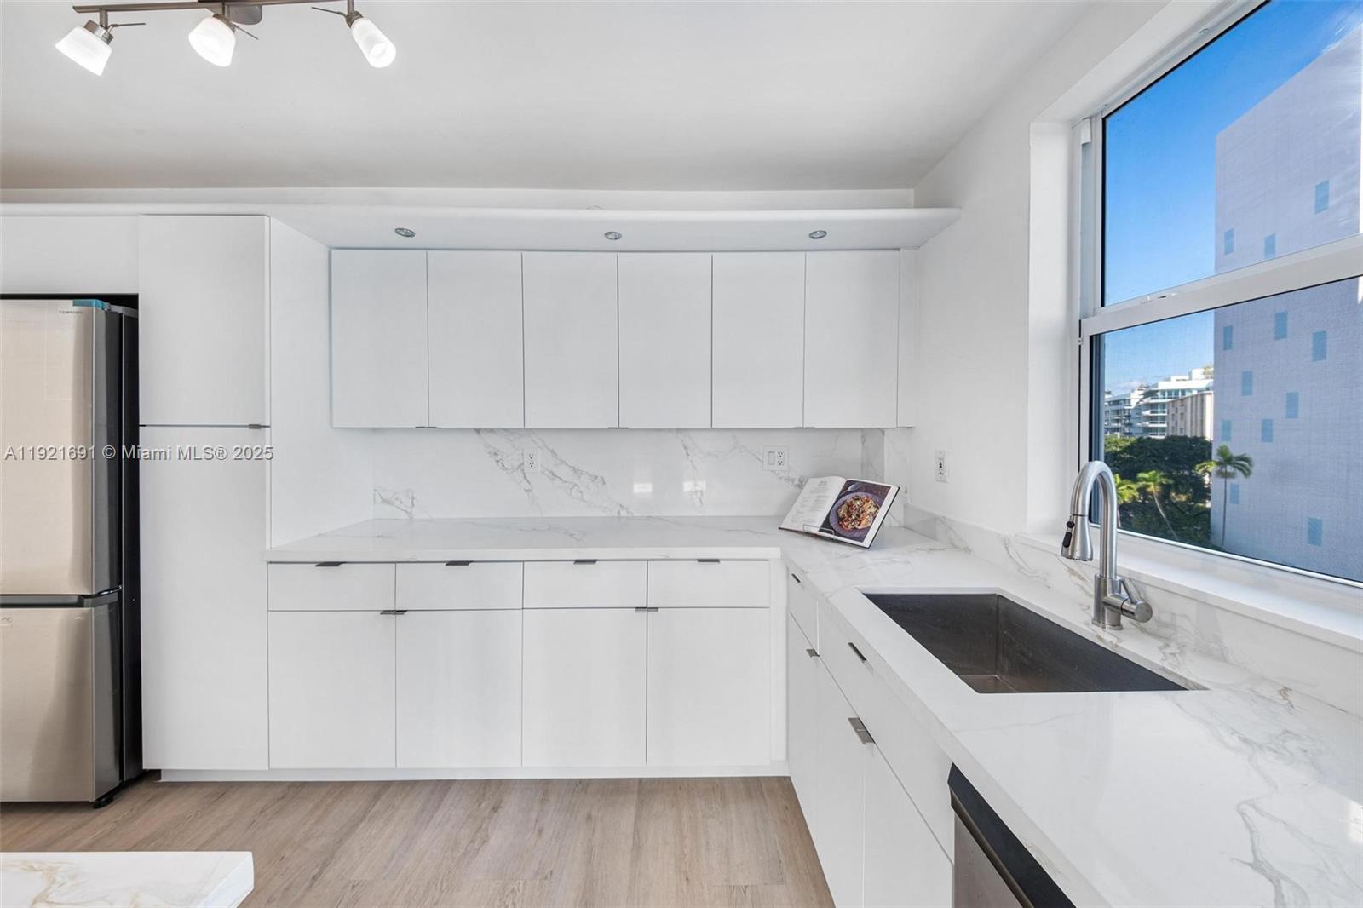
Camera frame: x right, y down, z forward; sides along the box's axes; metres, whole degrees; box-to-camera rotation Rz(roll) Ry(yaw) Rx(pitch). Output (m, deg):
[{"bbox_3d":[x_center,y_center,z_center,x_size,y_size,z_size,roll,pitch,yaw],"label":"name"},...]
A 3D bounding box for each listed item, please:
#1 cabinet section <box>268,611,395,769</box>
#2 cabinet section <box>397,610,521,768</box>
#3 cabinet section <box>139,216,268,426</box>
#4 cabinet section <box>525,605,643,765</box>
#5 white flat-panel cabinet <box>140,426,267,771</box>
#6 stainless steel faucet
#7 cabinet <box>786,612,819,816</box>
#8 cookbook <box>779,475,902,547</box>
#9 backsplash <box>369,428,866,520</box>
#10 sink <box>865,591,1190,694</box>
[{"bbox_3d":[-1.306,0.867,1.970,0.470,0.585,0.560,0,2,-1],"label":"cabinet section"},{"bbox_3d":[-0.837,0.866,1.975,0.470,0.585,0.560,0,2,-1],"label":"cabinet section"},{"bbox_3d":[-1.775,-0.502,1.960,0.475,0.785,0.560,0,2,-1],"label":"cabinet section"},{"bbox_3d":[-0.373,0.860,1.980,0.465,0.585,0.560,0,2,-1],"label":"cabinet section"},{"bbox_3d":[-1.787,0.529,1.985,0.477,1.285,0.580,0,2,-1],"label":"white flat-panel cabinet"},{"bbox_3d":[0.909,0.203,0.983,0.190,0.373,0.125,0,2,-16],"label":"stainless steel faucet"},{"bbox_3d":[0.691,0.885,1.510,0.580,0.590,0.326,0,2,-1],"label":"cabinet"},{"bbox_3d":[0.625,0.229,1.831,0.410,0.035,0.280,2,47,53],"label":"cookbook"},{"bbox_3d":[-0.318,0.095,2.260,2.470,0.455,0.025,0,2,-1],"label":"backsplash"},{"bbox_3d":[0.692,0.519,1.018,0.420,0.240,0.520,0,2,-1],"label":"sink"}]

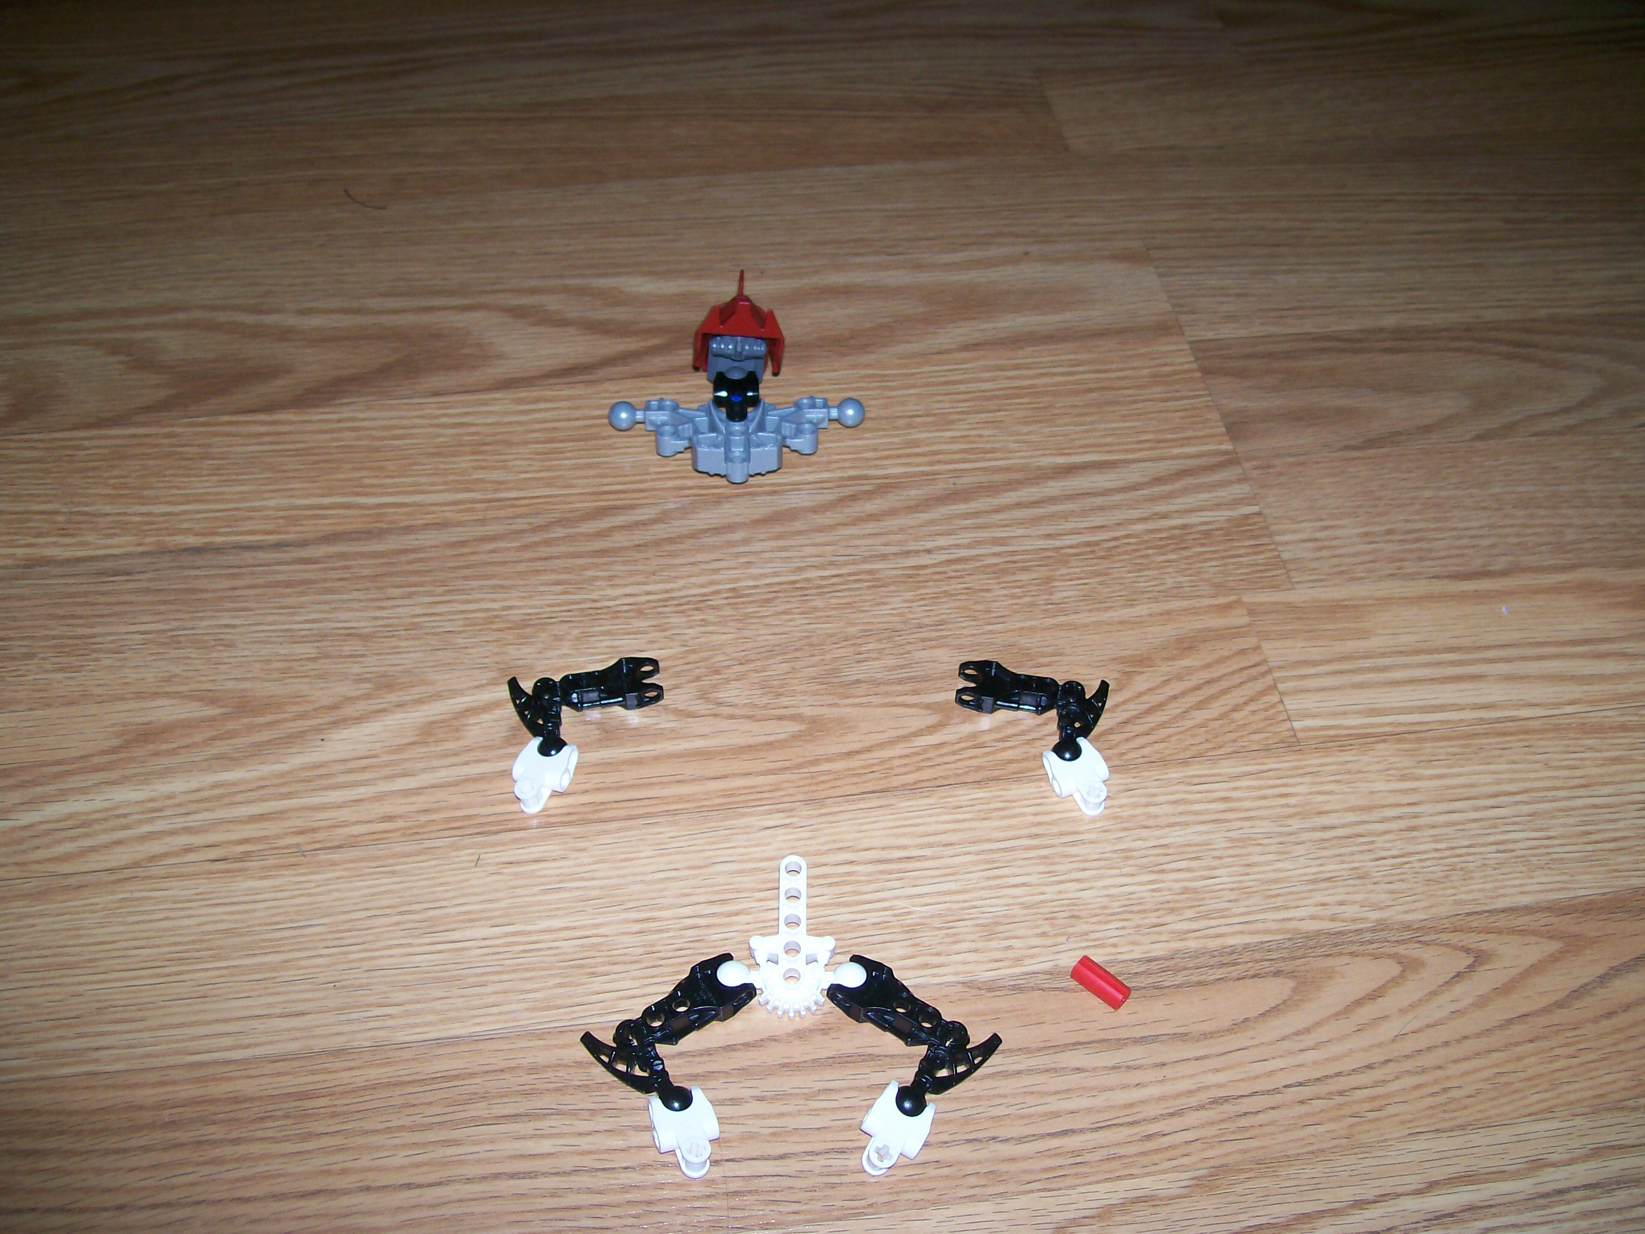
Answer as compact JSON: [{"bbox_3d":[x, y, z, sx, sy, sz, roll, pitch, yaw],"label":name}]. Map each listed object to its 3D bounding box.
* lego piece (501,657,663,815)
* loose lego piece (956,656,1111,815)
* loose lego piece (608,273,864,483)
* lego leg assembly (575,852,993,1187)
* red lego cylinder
[{"bbox_3d":[-0.073,0.035,0.532,0.050,0.016,0.050,-5,49,-6],"label":"lego piece"},{"bbox_3d":[0.066,0.036,0.536,0.049,0.016,0.049,6,49,3],"label":"loose lego piece"},{"bbox_3d":[-0.033,-0.095,0.638,0.093,0.029,0.099,-1,49,-3],"label":"loose lego piece"},{"bbox_3d":[-0.009,0.107,0.470,0.116,0.018,0.092,0,49,-2],"label":"lego leg assembly"},{"bbox_3d":[0.079,0.103,0.482,0.016,0.007,0.007,35,56,25],"label":"red lego cylinder"}]

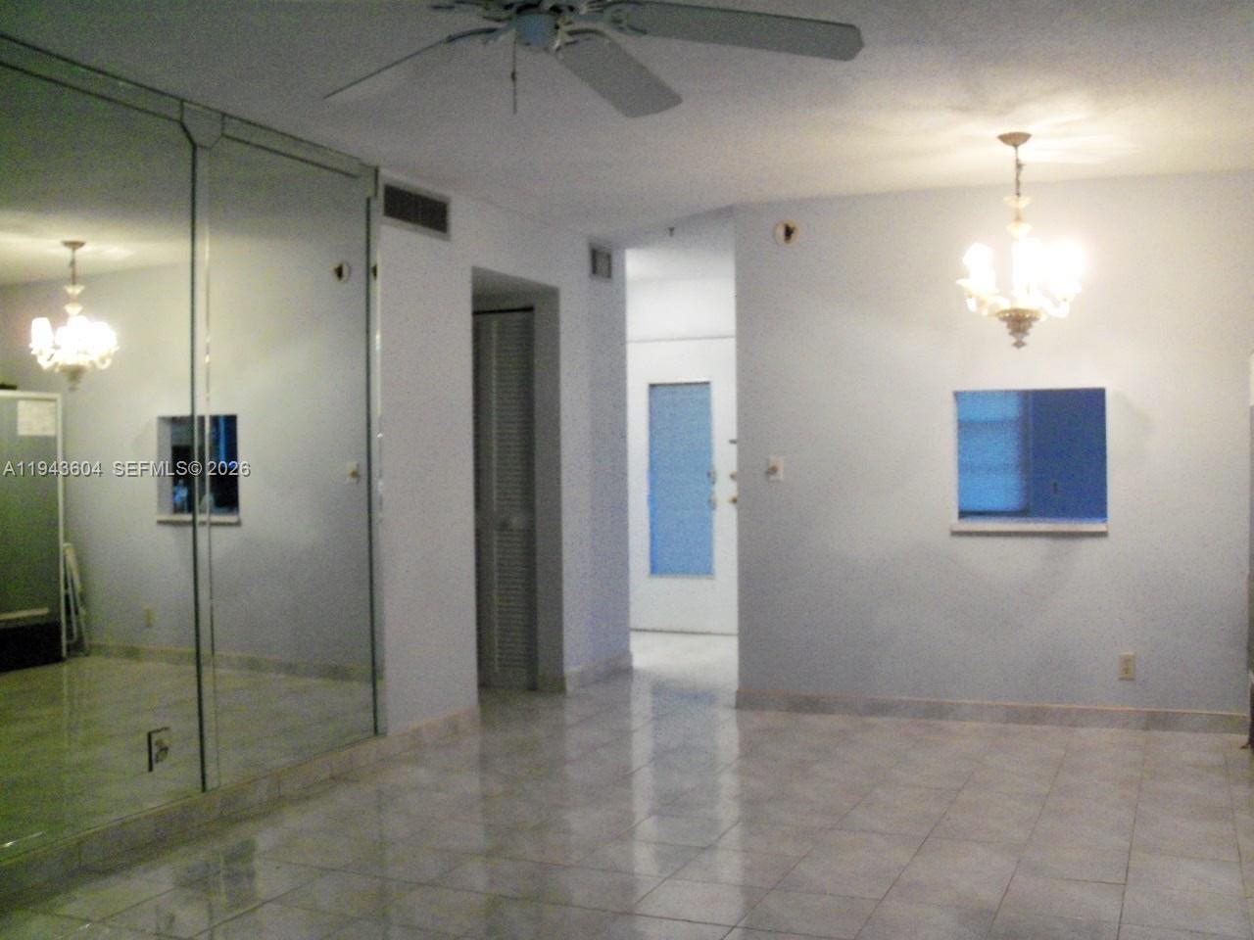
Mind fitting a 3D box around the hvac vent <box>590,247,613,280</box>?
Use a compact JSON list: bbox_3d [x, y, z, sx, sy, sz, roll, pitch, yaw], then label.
[{"bbox_3d":[-0.141,-1.144,7.016,0.020,0.175,0.290,-1,0,24],"label":"hvac vent"}]

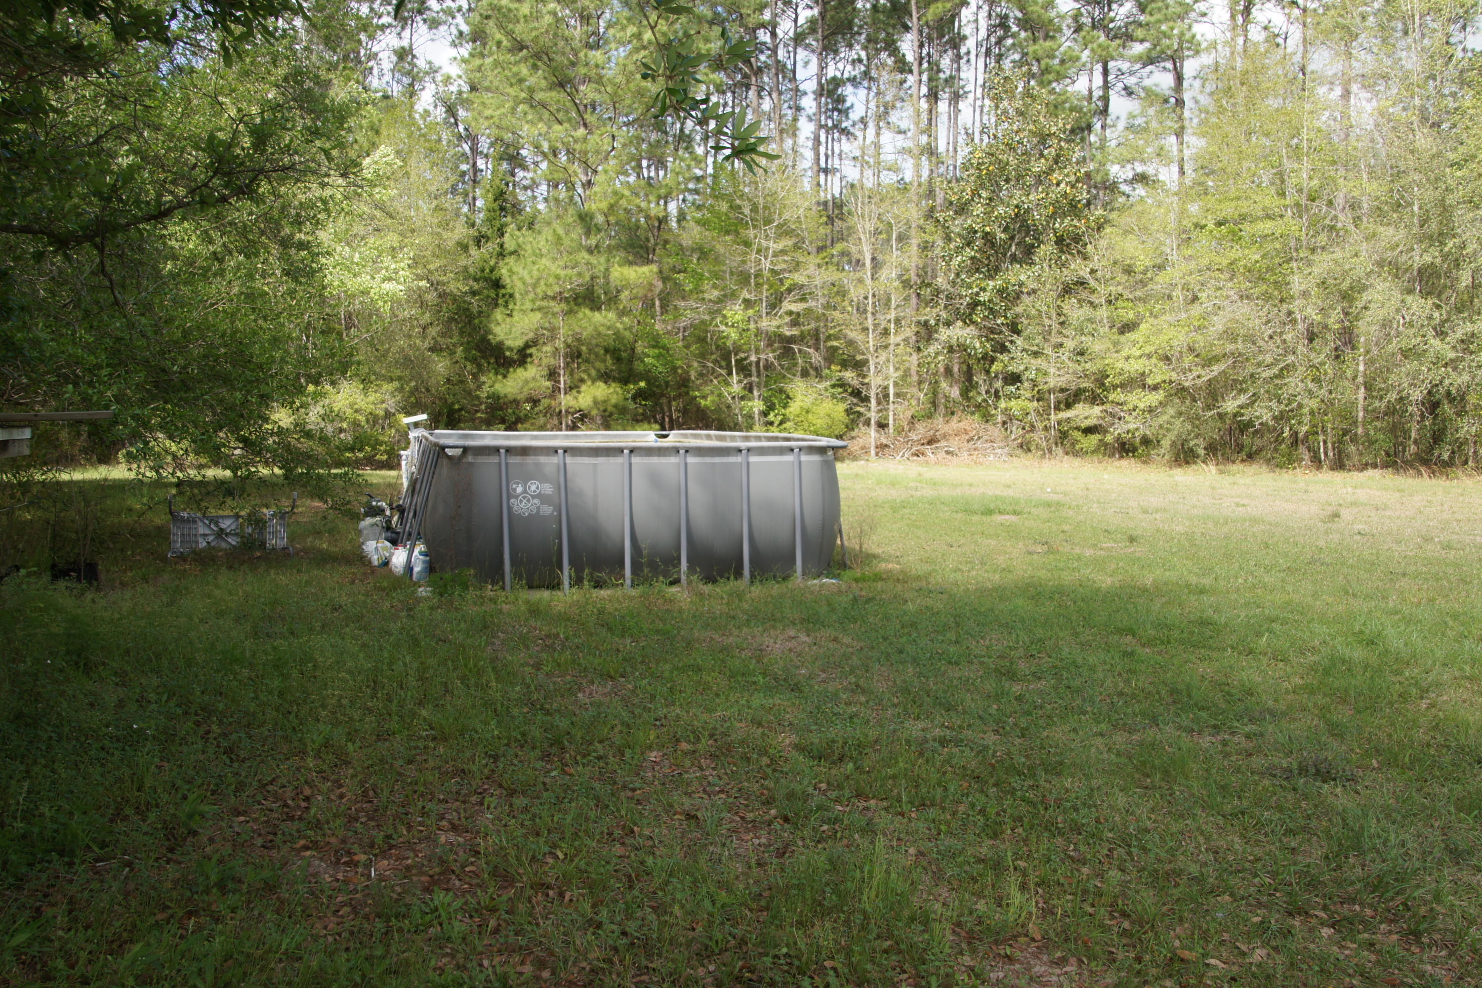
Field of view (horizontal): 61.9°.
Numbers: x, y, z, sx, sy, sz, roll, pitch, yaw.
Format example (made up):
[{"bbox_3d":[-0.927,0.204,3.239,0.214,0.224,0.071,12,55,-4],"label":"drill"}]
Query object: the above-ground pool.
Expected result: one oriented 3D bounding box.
[{"bbox_3d":[-1.820,-0.030,14.850,3.850,1.320,7.500,-1,4,-16],"label":"above-ground pool"}]

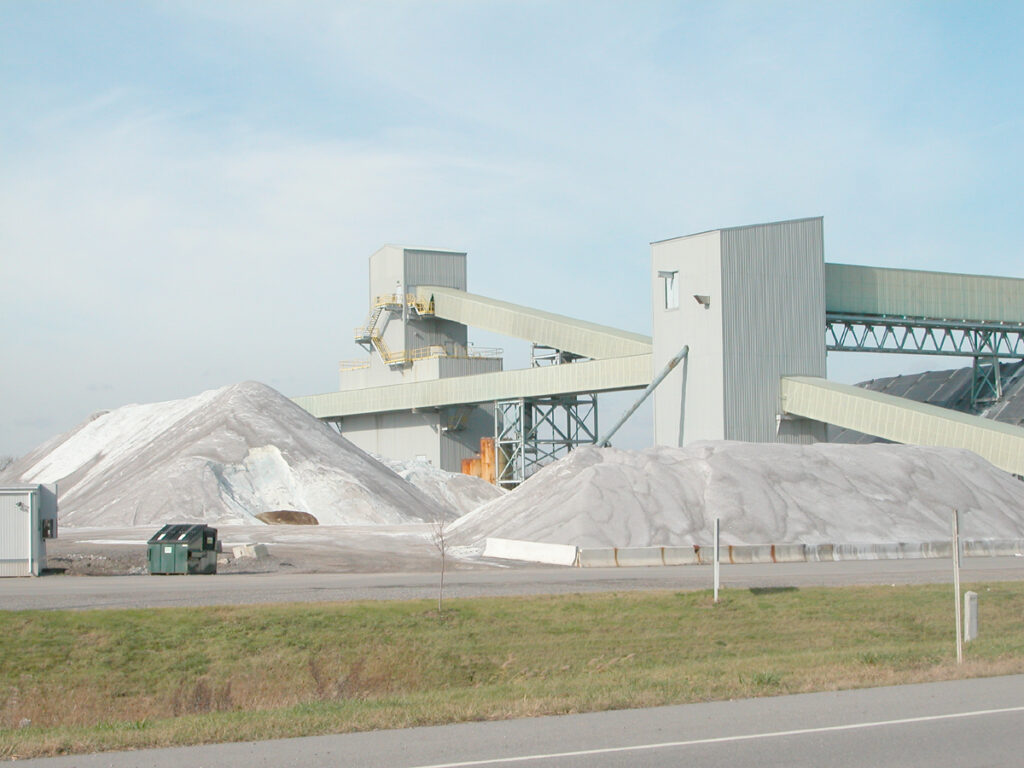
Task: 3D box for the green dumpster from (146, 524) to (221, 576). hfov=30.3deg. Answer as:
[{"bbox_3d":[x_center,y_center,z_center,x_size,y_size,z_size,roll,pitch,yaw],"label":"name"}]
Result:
[{"bbox_3d":[-12.282,6.197,70.766,1.980,1.870,1.720,-3,-4,29],"label":"green dumpster"}]

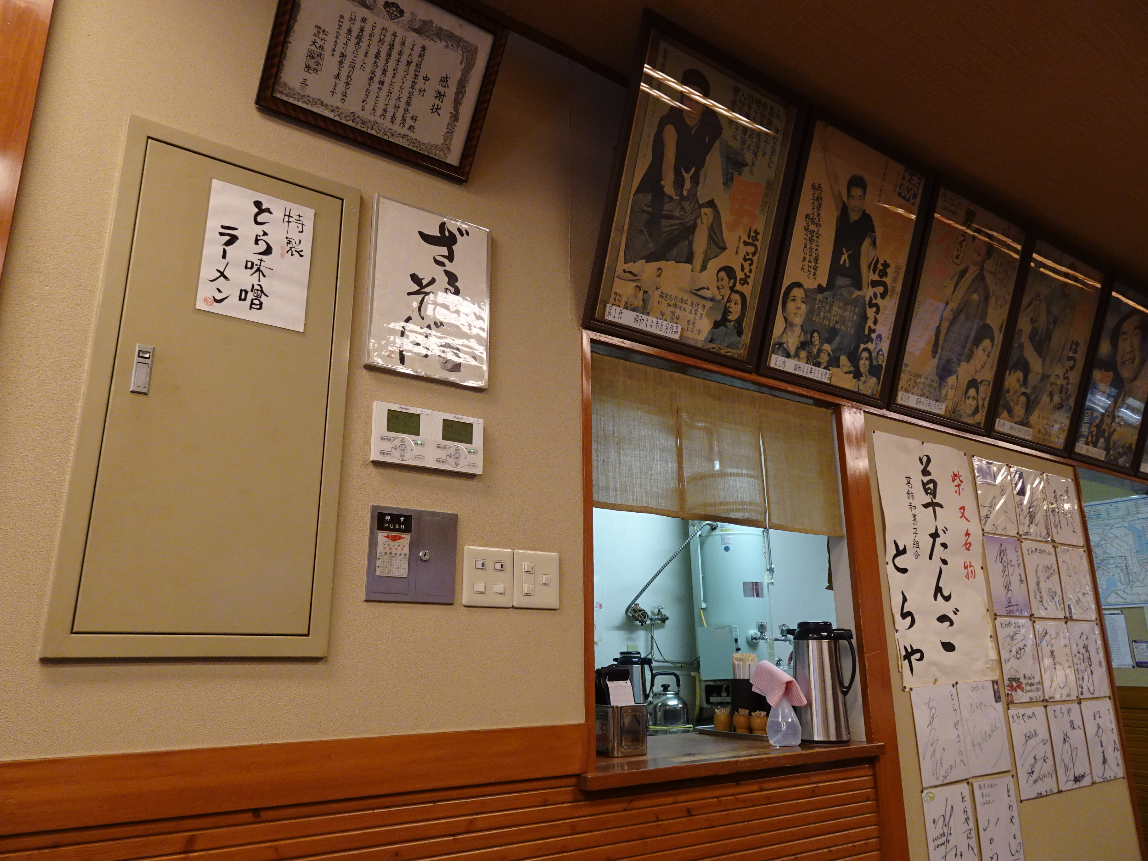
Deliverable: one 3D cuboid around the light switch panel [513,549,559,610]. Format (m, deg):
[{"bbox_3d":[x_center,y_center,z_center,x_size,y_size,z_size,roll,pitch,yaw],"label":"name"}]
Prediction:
[{"bbox_3d":[-0.076,0.320,1.707,0.116,0.120,0.010,10,-19,-33],"label":"light switch panel"}]

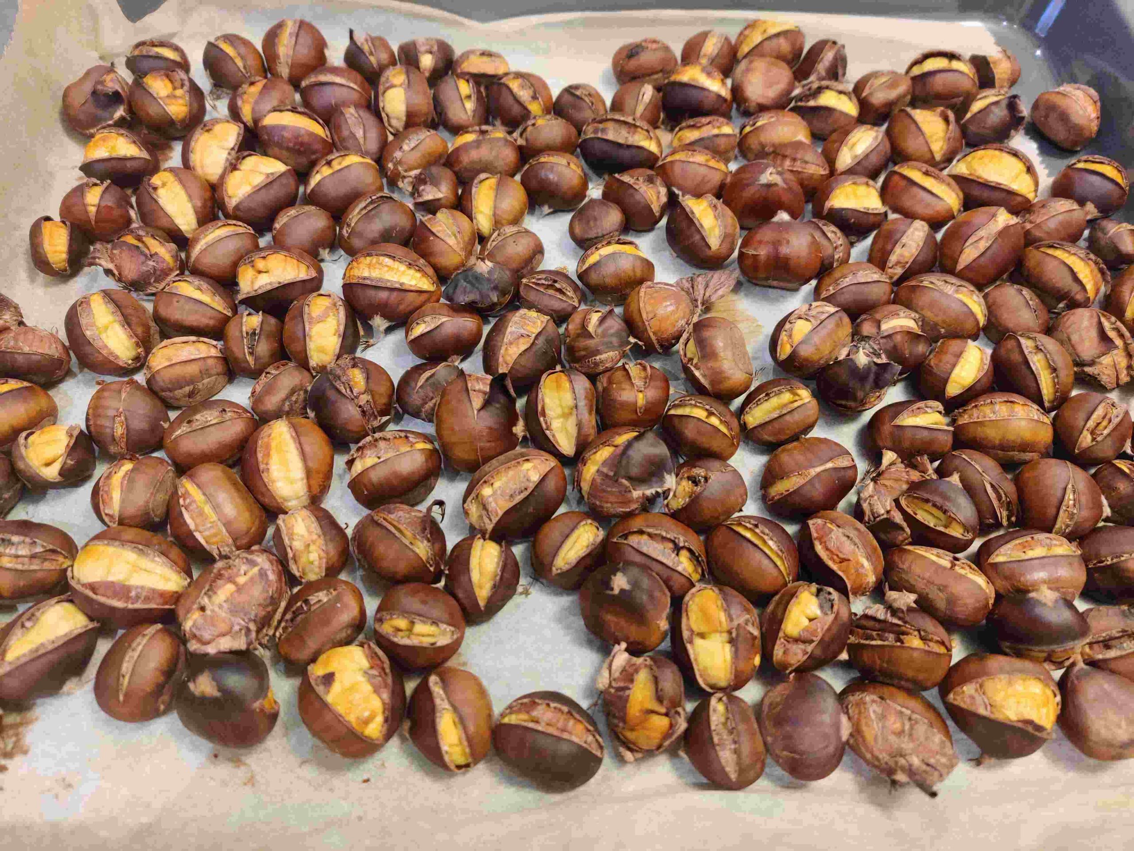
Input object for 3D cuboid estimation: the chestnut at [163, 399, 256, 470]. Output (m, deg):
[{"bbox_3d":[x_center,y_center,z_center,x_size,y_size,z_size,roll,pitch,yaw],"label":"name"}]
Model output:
[{"bbox_3d":[-0.126,0.003,0.311,0.032,0.024,0.022,-23,62,-13],"label":"chestnut"}]

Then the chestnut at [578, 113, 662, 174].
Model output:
[{"bbox_3d":[0.022,-0.118,0.370,0.035,0.022,0.027,16,59,10],"label":"chestnut"}]

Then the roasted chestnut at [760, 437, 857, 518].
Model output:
[{"bbox_3d":[0.080,0.017,0.294,0.032,0.025,0.027,-21,60,-13],"label":"roasted chestnut"}]

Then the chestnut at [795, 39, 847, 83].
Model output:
[{"bbox_3d":[0.117,-0.167,0.409,0.023,0.020,0.027,27,63,14],"label":"chestnut"}]

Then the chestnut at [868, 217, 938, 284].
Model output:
[{"bbox_3d":[0.134,-0.070,0.354,0.025,0.025,0.030,11,60,7],"label":"chestnut"}]

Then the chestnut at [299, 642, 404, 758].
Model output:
[{"bbox_3d":[-0.060,0.076,0.246,0.027,0.025,0.033,-34,64,-19],"label":"chestnut"}]

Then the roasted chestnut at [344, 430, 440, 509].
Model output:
[{"bbox_3d":[-0.056,0.014,0.285,0.032,0.023,0.024,-27,62,-16],"label":"roasted chestnut"}]

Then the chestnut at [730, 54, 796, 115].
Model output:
[{"bbox_3d":[0.088,-0.153,0.399,0.028,0.024,0.028,0,60,0],"label":"chestnut"}]

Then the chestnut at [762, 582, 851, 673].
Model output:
[{"bbox_3d":[0.070,0.059,0.258,0.022,0.022,0.030,40,66,22],"label":"chestnut"}]

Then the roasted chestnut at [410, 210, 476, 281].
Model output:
[{"bbox_3d":[-0.047,-0.069,0.339,0.024,0.024,0.028,-37,65,-21],"label":"roasted chestnut"}]

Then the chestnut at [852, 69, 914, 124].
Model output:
[{"bbox_3d":[0.143,-0.148,0.401,0.027,0.023,0.024,-26,61,-16],"label":"chestnut"}]

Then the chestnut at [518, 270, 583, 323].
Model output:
[{"bbox_3d":[-0.006,-0.048,0.327,0.026,0.018,0.018,27,62,16],"label":"chestnut"}]

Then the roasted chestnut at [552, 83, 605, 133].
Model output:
[{"bbox_3d":[0.006,-0.140,0.391,0.024,0.020,0.023,35,64,20],"label":"roasted chestnut"}]

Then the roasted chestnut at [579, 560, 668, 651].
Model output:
[{"bbox_3d":[0.018,0.057,0.278,0.029,0.023,0.027,41,68,21],"label":"roasted chestnut"}]

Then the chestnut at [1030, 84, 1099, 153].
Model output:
[{"bbox_3d":[0.220,-0.136,0.391,0.028,0.026,0.028,17,59,11],"label":"chestnut"}]

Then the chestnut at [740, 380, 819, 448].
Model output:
[{"bbox_3d":[0.072,-0.004,0.300,0.027,0.021,0.024,-22,60,-13],"label":"chestnut"}]

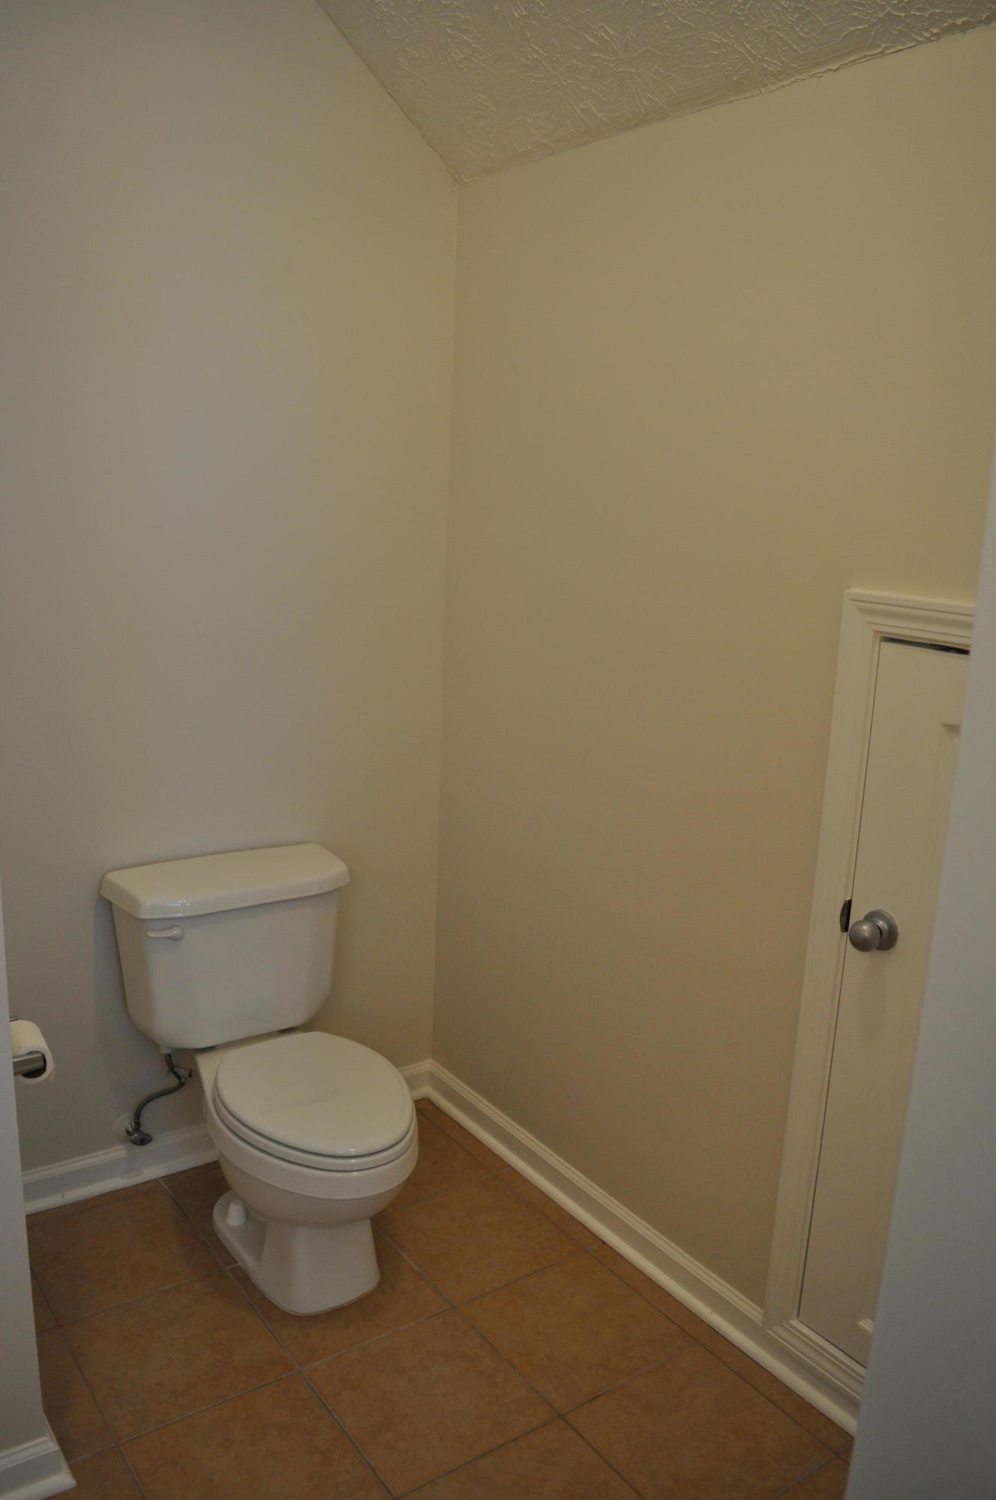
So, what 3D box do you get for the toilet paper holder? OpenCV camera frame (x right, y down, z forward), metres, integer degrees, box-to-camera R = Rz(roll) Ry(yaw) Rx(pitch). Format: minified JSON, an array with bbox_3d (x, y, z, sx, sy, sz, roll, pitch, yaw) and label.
[{"bbox_3d":[-0.788,0.480,1.814,0.085,0.050,0.155,-6,15,-35],"label":"toilet paper holder"}]

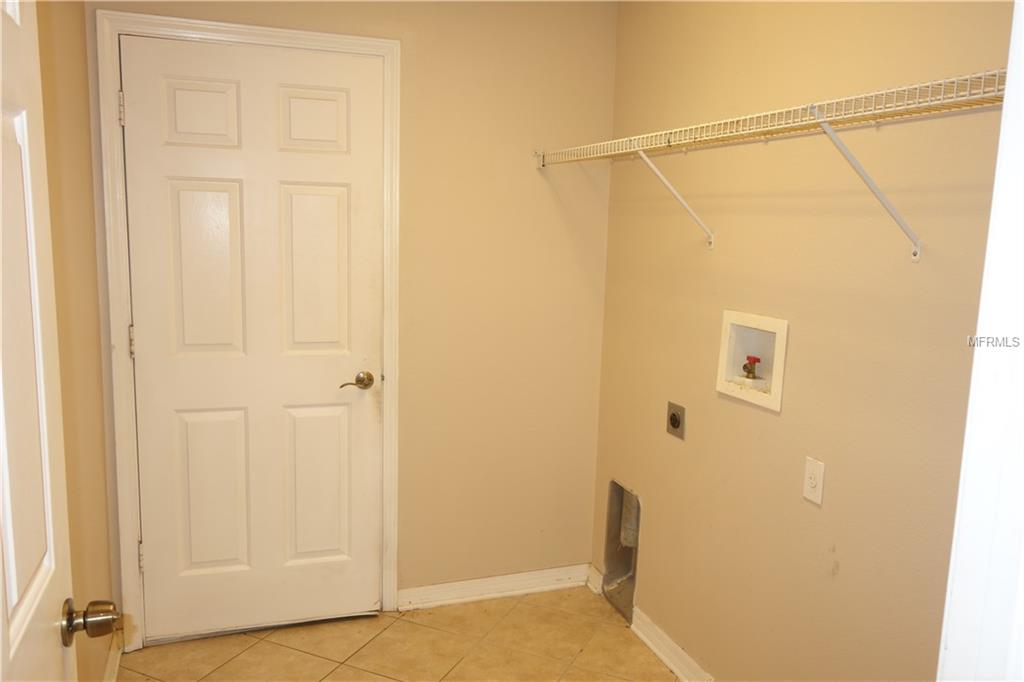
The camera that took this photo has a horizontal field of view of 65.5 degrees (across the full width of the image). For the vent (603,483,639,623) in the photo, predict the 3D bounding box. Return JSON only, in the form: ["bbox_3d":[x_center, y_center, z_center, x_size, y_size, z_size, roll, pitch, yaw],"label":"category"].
[{"bbox_3d":[0.466,0.820,3.127,0.091,0.497,0.275,-1,9,-20],"label":"vent"}]

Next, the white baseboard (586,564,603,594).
[{"bbox_3d":[0.350,0.996,3.318,0.015,0.087,0.118,-1,9,-20],"label":"white baseboard"}]

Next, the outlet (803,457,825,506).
[{"bbox_3d":[0.791,0.365,2.078,0.008,0.113,0.069,-1,9,-20],"label":"outlet"}]

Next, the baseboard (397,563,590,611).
[{"bbox_3d":[-0.054,0.998,3.224,0.828,0.087,0.015,-1,9,-20],"label":"baseboard"}]

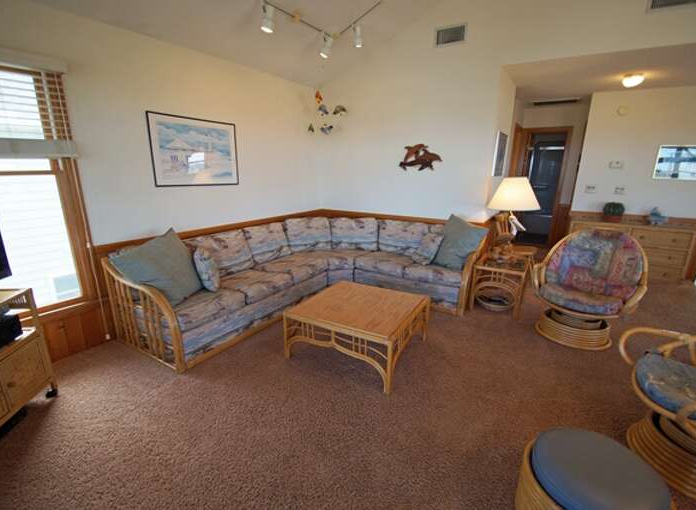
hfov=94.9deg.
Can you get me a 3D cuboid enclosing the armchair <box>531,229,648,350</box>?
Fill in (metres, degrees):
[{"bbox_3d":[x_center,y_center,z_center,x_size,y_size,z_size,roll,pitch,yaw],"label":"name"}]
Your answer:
[{"bbox_3d":[2.045,0.257,2.762,0.852,0.916,0.781,-14,21,-42],"label":"armchair"}]

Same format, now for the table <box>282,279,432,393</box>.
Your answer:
[{"bbox_3d":[0.108,0.575,2.556,0.828,0.376,0.828,9,17,27],"label":"table"}]

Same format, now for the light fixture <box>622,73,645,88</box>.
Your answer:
[{"bbox_3d":[3.222,-1.963,3.599,0.192,0.085,0.192,10,18,30],"label":"light fixture"}]

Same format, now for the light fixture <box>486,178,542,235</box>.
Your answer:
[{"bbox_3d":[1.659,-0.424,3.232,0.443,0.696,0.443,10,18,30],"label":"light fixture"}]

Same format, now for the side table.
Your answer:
[{"bbox_3d":[1.602,0.311,3.379,0.476,0.476,0.611,10,18,30],"label":"side table"}]

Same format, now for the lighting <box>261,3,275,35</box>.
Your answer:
[{"bbox_3d":[-0.660,-1.945,2.628,0.082,0.199,0.082,10,18,30],"label":"lighting"}]

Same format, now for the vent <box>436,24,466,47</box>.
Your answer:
[{"bbox_3d":[1.099,-2.377,3.444,0.334,0.168,0.028,10,18,30],"label":"vent"}]

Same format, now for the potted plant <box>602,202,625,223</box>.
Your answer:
[{"bbox_3d":[3.728,-0.563,4.482,0.213,0.213,0.213,10,18,30],"label":"potted plant"}]

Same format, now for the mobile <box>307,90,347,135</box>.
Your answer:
[{"bbox_3d":[-0.270,-1.762,3.932,0.440,0.405,0.355,10,18,30],"label":"mobile"}]

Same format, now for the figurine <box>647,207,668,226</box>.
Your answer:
[{"bbox_3d":[4.098,-0.488,4.248,0.177,0.192,0.106,10,18,30],"label":"figurine"}]

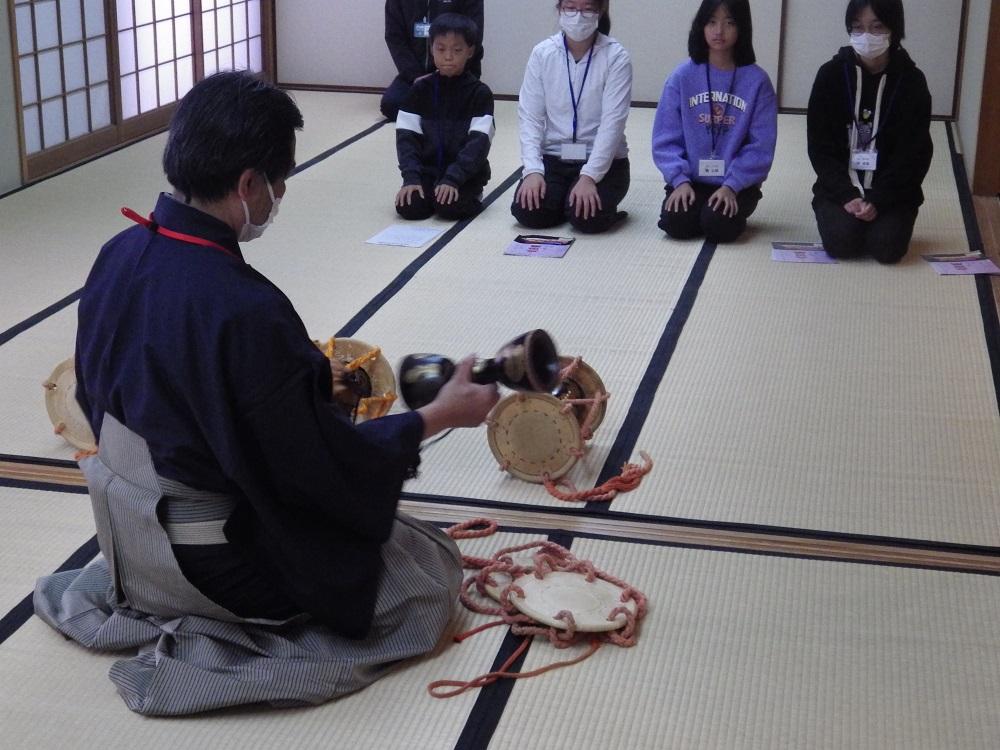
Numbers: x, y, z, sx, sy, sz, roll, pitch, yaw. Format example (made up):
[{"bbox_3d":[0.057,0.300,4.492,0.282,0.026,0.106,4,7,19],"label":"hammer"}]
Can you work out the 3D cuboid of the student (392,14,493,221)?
[{"bbox_3d":[-0.219,-0.980,6.395,0.400,0.715,0.520,6,18,15],"label":"student"}]

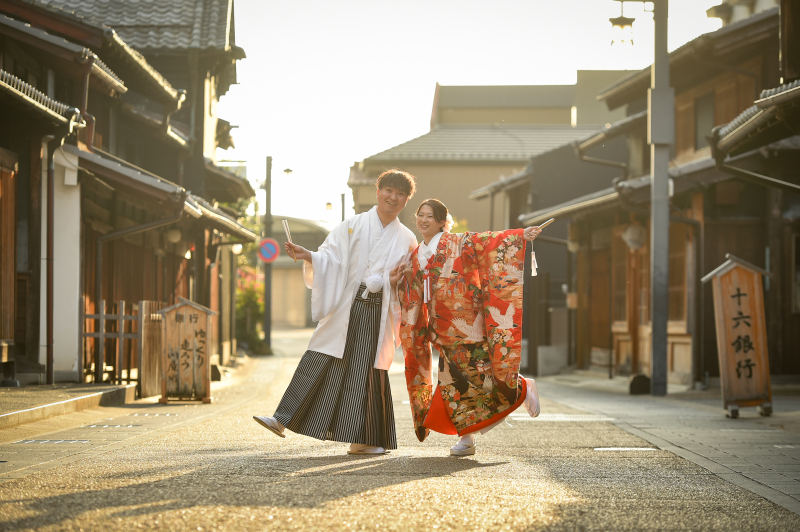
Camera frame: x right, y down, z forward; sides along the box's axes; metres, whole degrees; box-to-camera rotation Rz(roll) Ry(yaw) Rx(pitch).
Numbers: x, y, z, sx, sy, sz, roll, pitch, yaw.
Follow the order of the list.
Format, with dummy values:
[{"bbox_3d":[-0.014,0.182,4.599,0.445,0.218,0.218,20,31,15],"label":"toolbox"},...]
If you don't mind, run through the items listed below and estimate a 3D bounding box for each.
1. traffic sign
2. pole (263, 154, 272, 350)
[{"bbox_3d":[-3.255,-0.387,72.000,0.600,0.600,0.060,0,-1,-10],"label":"traffic sign"},{"bbox_3d":[-3.314,-0.313,72.200,0.160,4.850,0.160,0,-1,0],"label":"pole"}]

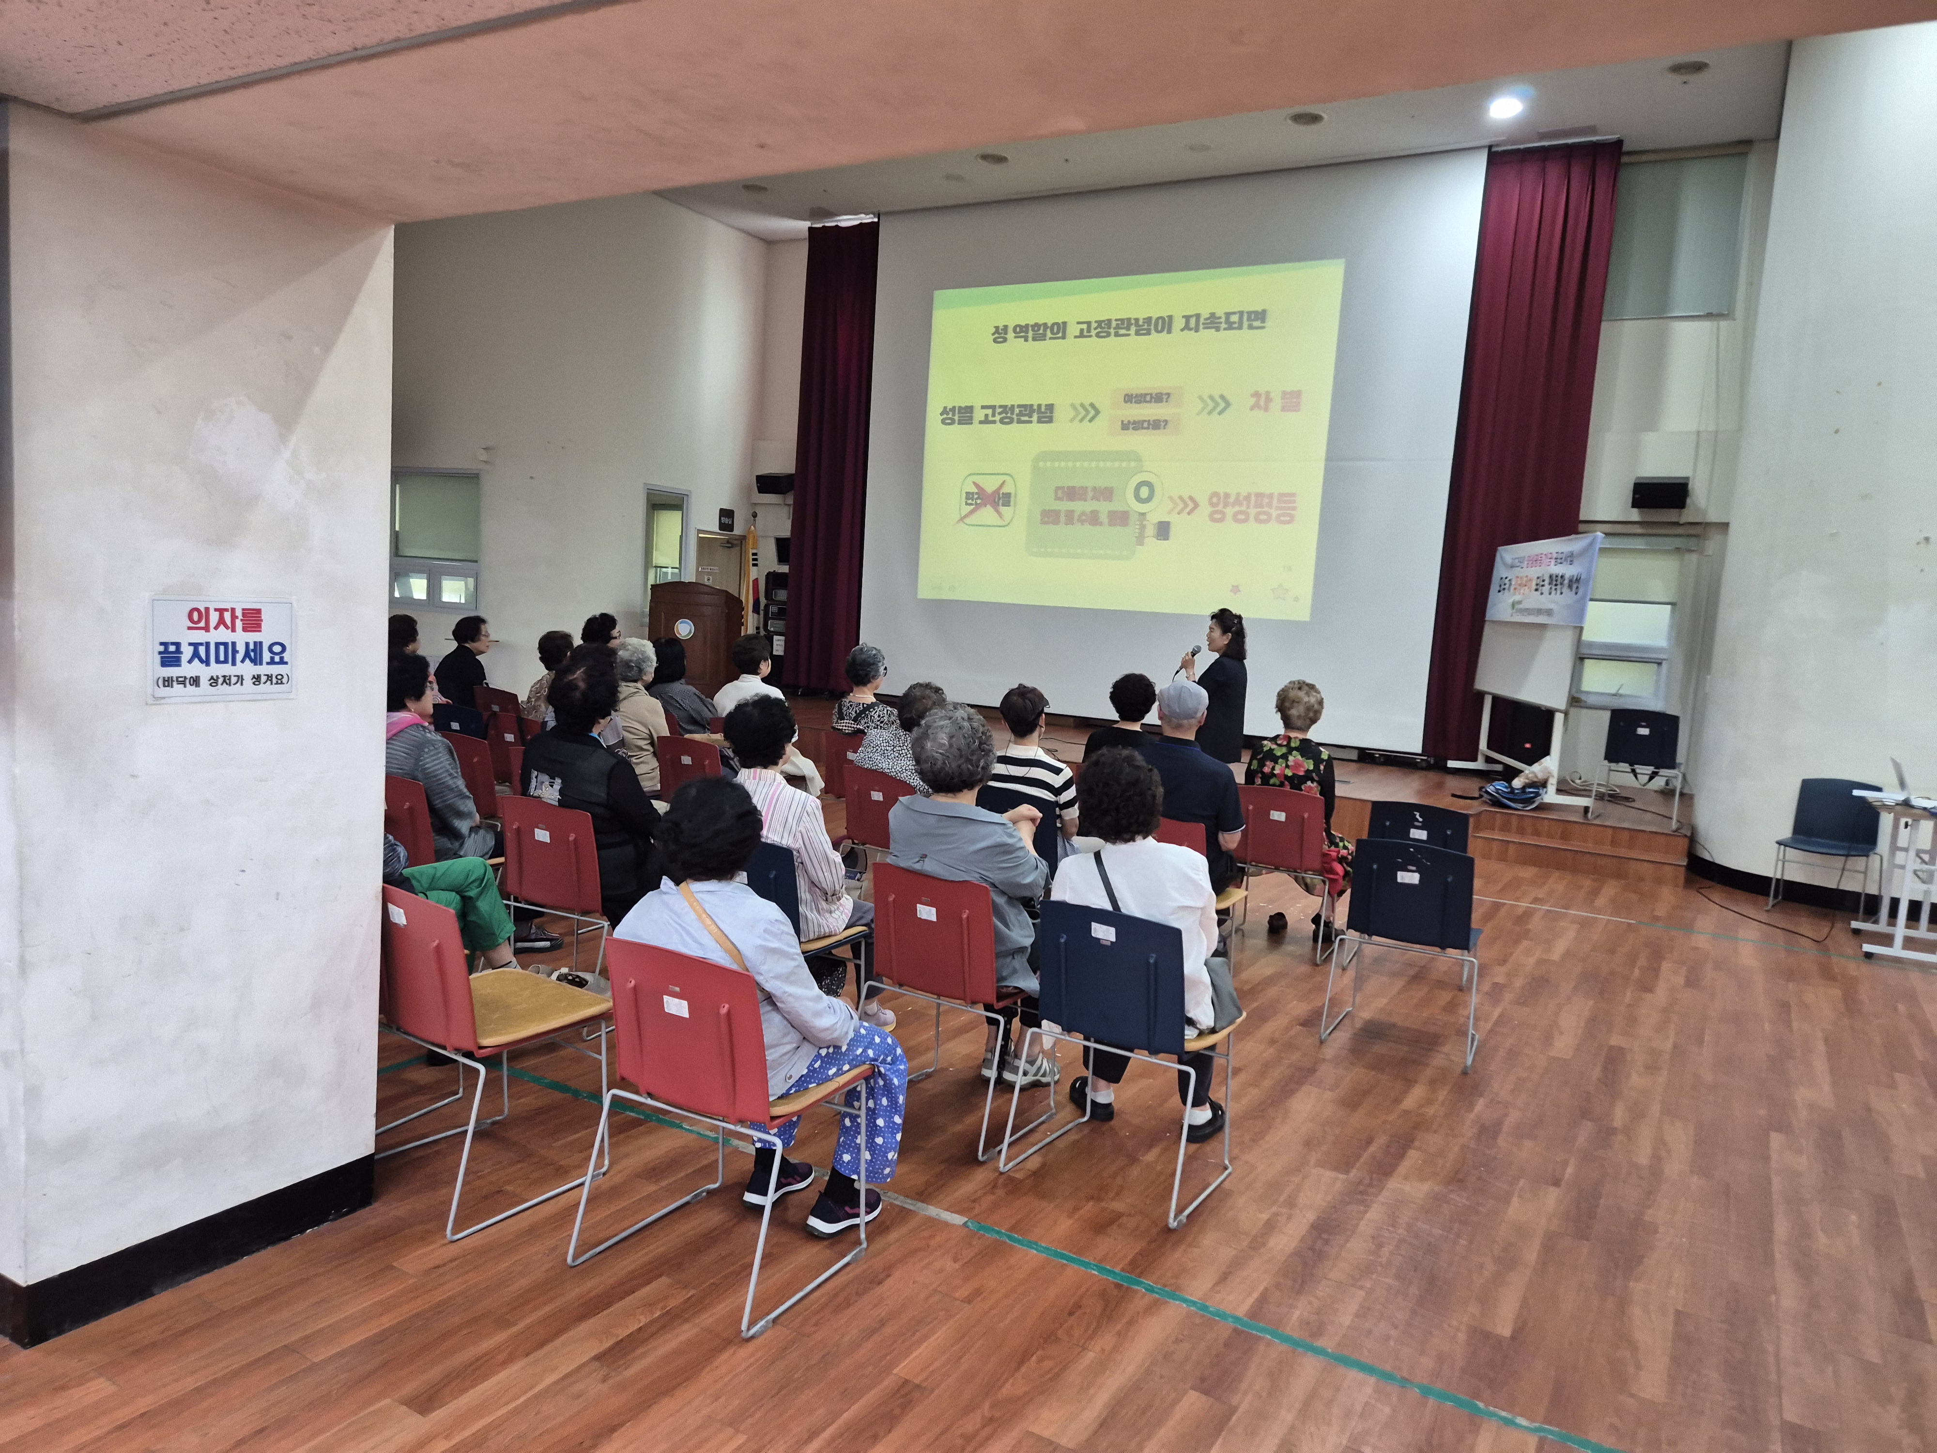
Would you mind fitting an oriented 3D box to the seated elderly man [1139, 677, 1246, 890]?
[{"bbox_3d":[0.985,0.453,5.401,0.528,1.296,0.768,7,7,33],"label":"seated elderly man"}]

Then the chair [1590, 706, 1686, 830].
[{"bbox_3d":[4.699,0.275,8.959,0.518,0.781,0.528,7,7,33],"label":"chair"}]

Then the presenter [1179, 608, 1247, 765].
[{"bbox_3d":[1.378,0.146,7.341,0.400,1.645,0.460,4,6,6],"label":"presenter"}]

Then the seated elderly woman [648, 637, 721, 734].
[{"bbox_3d":[-1.705,0.062,7.966,0.480,1.219,0.672,7,7,29],"label":"seated elderly woman"}]

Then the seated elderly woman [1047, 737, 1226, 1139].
[{"bbox_3d":[0.548,0.644,3.673,0.519,1.191,0.686,7,7,32],"label":"seated elderly woman"}]

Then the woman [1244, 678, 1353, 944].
[{"bbox_3d":[1.628,0.415,6.206,0.510,1.279,0.666,6,6,25],"label":"woman"}]

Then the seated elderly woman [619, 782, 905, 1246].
[{"bbox_3d":[-0.485,0.693,3.169,0.530,1.165,0.660,7,7,33],"label":"seated elderly woman"}]

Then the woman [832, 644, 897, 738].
[{"bbox_3d":[-0.454,0.169,7.332,0.470,1.272,0.666,7,6,27],"label":"woman"}]

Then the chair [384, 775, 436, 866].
[{"bbox_3d":[-2.068,0.556,5.013,0.518,0.781,0.528,7,7,28],"label":"chair"}]

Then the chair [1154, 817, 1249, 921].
[{"bbox_3d":[0.837,0.739,5.328,0.515,0.800,0.510,7,7,32],"label":"chair"}]

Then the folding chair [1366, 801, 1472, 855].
[{"bbox_3d":[2.087,0.726,5.958,0.518,0.781,0.528,6,6,26],"label":"folding chair"}]

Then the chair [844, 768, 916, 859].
[{"bbox_3d":[-0.314,0.579,6.182,0.515,0.800,0.510,7,7,30],"label":"chair"}]

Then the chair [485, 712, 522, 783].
[{"bbox_3d":[-2.354,0.320,7.046,0.497,0.784,0.490,6,6,25],"label":"chair"}]

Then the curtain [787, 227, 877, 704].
[{"bbox_3d":[-1.566,-2.978,14.537,0.998,5.184,0.192,7,7,29],"label":"curtain"}]

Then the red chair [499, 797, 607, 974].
[{"bbox_3d":[-1.373,0.635,4.669,0.518,0.781,0.528,7,6,27],"label":"red chair"}]

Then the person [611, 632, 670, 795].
[{"bbox_3d":[-1.744,0.147,7.104,0.500,1.290,0.720,8,7,34],"label":"person"}]

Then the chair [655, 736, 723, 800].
[{"bbox_3d":[-1.320,0.429,6.626,0.497,0.784,0.490,7,6,27],"label":"chair"}]

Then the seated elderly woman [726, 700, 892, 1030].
[{"bbox_3d":[-0.596,0.492,4.440,0.470,1.210,0.672,7,6,27],"label":"seated elderly woman"}]

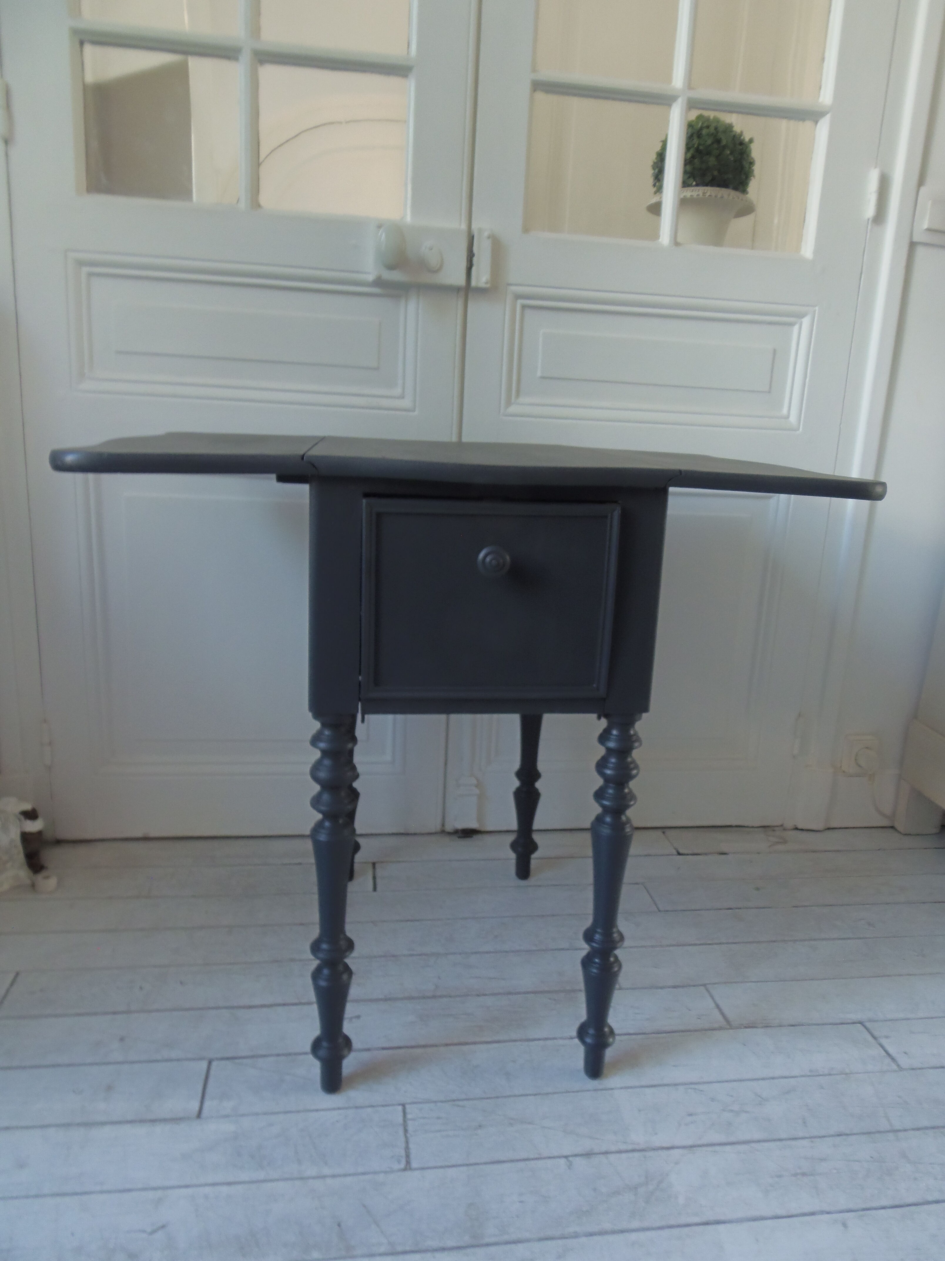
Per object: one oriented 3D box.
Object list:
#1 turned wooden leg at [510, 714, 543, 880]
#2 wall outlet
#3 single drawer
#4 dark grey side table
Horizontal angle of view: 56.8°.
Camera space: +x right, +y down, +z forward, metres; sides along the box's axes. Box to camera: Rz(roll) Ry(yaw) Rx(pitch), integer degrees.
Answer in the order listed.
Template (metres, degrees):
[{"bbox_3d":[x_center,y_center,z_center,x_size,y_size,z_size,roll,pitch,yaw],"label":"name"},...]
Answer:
[{"bbox_3d":[0.097,0.197,1.460,0.049,0.463,0.049,1,14,-8],"label":"turned wooden leg"},{"bbox_3d":[0.753,0.243,1.692,0.066,0.068,0.034,1,14,-8],"label":"wall outlet"},{"bbox_3d":[-0.010,-0.074,1.063,0.256,0.205,0.428,1,14,-8],"label":"single drawer"},{"bbox_3d":[-0.025,0.128,1.178,0.815,0.723,0.589,1,14,-8],"label":"dark grey side table"}]

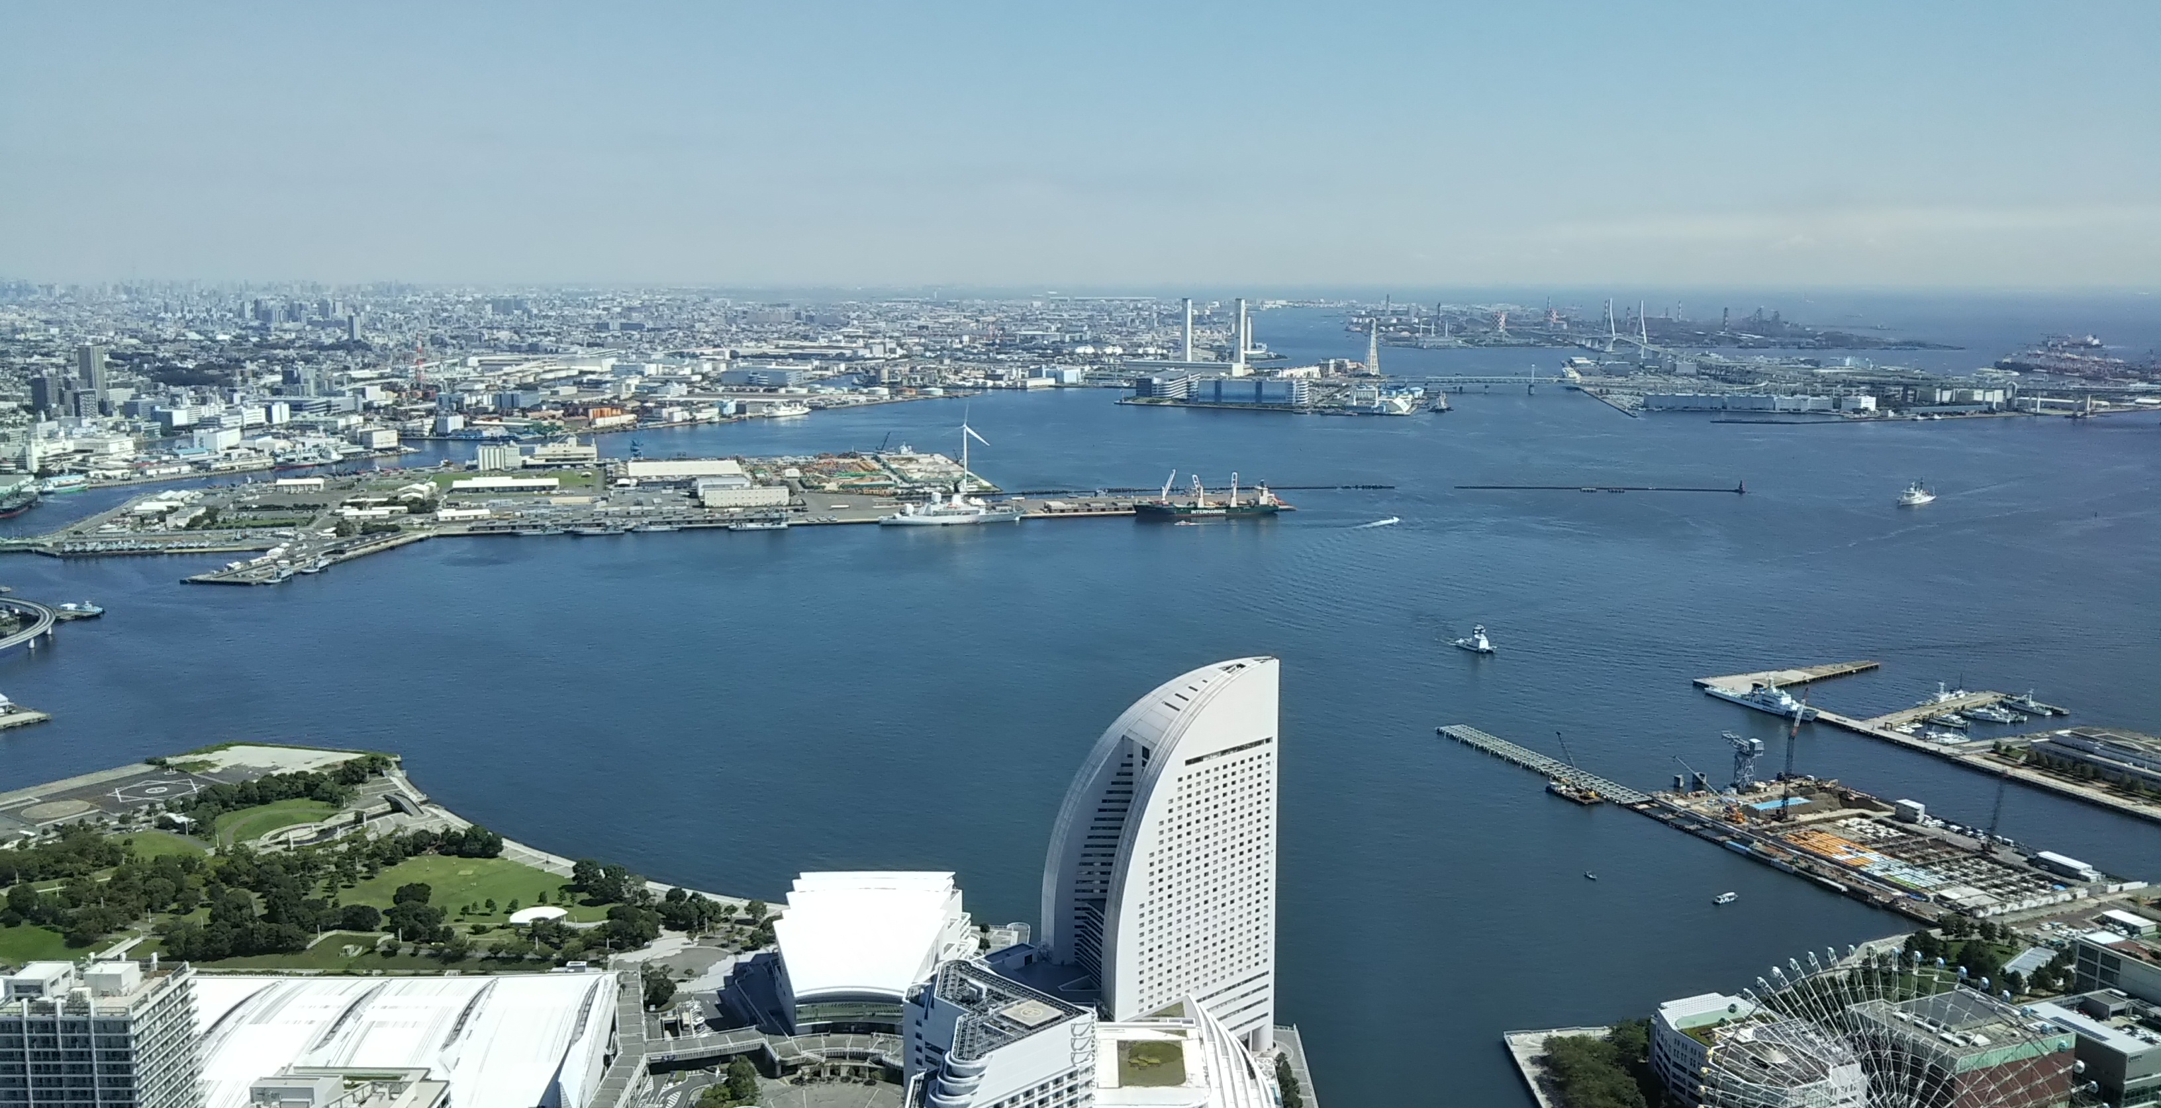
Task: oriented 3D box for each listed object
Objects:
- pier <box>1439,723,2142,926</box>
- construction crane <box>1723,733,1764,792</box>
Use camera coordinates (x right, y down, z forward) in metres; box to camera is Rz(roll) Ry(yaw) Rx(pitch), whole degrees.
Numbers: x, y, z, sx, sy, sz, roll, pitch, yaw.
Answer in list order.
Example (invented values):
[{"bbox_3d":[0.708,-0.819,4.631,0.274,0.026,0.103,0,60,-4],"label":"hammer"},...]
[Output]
[{"bbox_3d":[346.700,126.680,989.510,127.000,8.000,382.000,-4,9,-23],"label":"pier"},{"bbox_3d":[354.000,111.220,1004.870,11.000,28.000,32.000,-2,9,-13],"label":"construction crane"}]

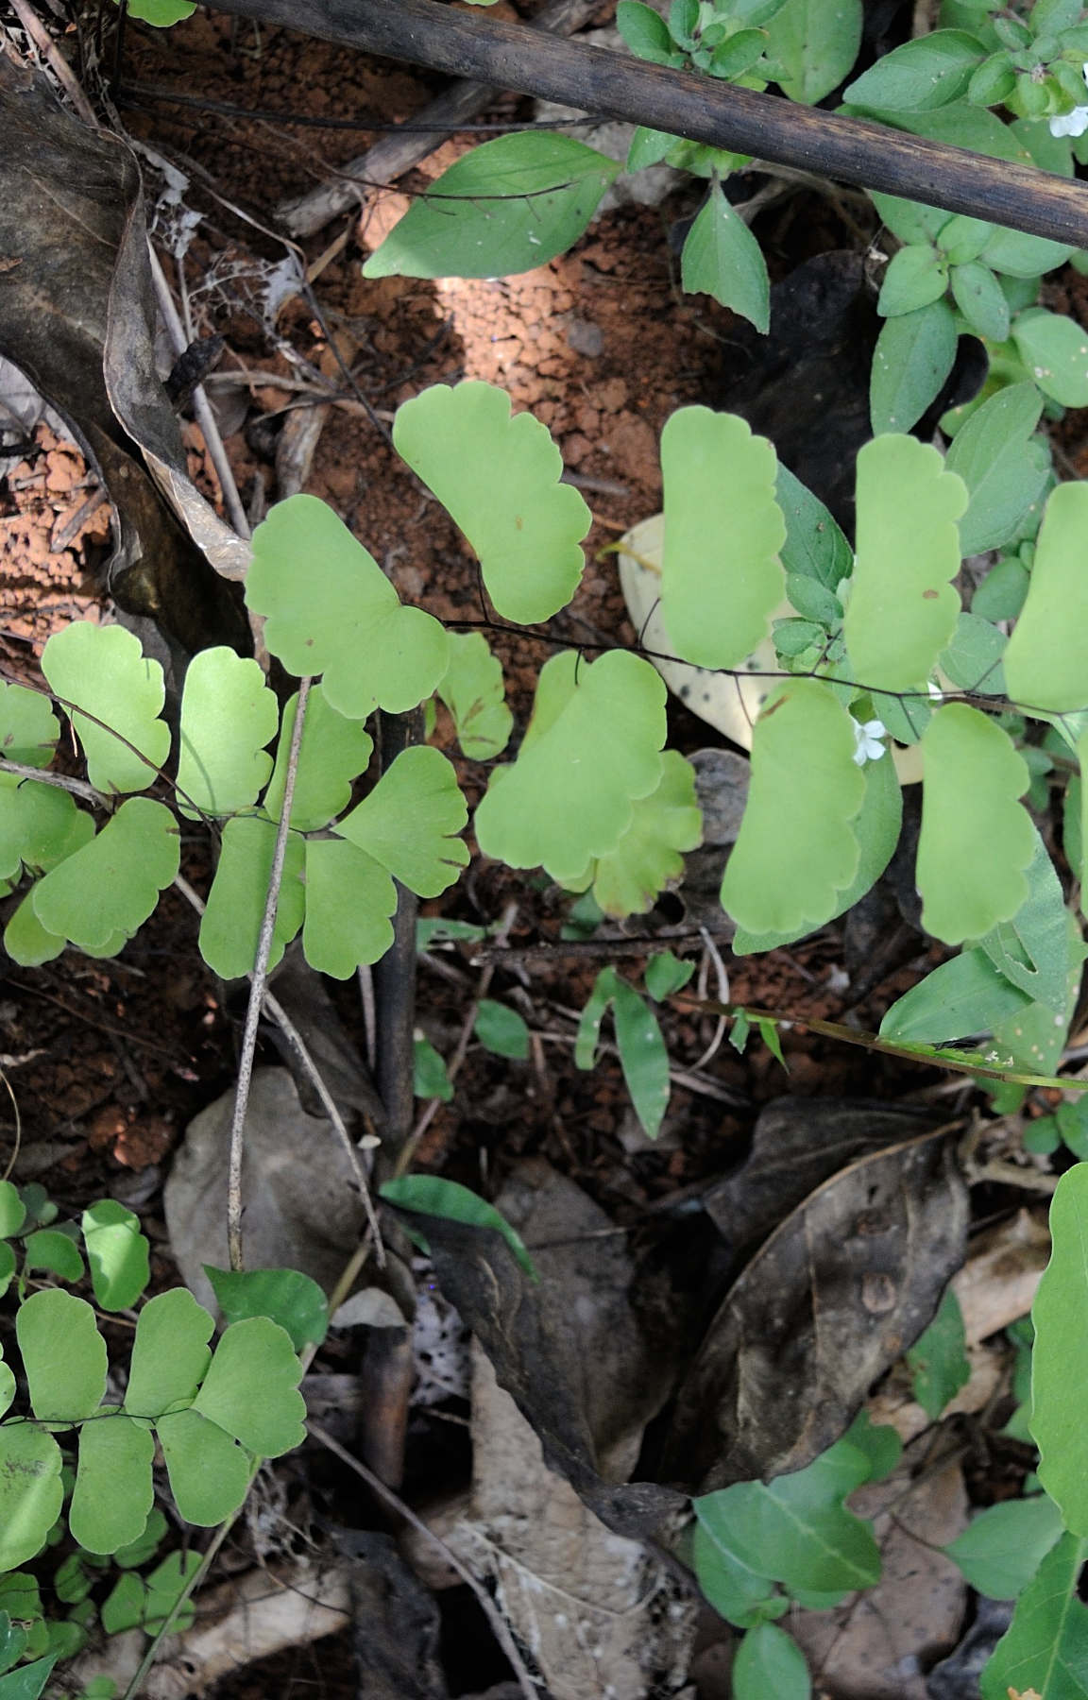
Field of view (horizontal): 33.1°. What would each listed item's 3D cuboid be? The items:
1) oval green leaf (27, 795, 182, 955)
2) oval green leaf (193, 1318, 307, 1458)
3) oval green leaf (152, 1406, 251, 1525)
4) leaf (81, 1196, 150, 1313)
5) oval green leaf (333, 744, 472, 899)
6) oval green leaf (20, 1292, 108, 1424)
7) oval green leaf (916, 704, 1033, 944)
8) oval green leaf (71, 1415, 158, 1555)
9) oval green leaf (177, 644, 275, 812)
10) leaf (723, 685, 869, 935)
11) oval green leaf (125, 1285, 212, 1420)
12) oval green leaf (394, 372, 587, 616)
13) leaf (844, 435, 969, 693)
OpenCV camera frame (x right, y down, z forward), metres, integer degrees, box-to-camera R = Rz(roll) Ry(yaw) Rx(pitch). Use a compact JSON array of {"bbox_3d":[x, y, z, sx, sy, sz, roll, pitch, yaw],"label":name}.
[{"bbox_3d":[-0.089,0.006,0.386,0.035,0.006,0.022,-44,82,0],"label":"oval green leaf"},{"bbox_3d":[-0.064,0.117,0.395,0.024,0.008,0.029,-12,82,-2],"label":"oval green leaf"},{"bbox_3d":[-0.073,0.134,0.400,0.018,0.008,0.026,-20,82,-3],"label":"oval green leaf"},{"bbox_3d":[-0.099,0.095,0.430,0.014,0.007,0.026,-9,77,-2],"label":"leaf"},{"bbox_3d":[-0.030,-0.006,0.386,0.029,0.005,0.032,2,81,-3],"label":"oval green leaf"},{"bbox_3d":[-0.106,0.112,0.406,0.020,0.005,0.028,-6,78,2],"label":"oval green leaf"},{"bbox_3d":[0.077,-0.005,0.331,0.020,0.006,0.043,-1,83,2],"label":"oval green leaf"},{"bbox_3d":[-0.094,0.138,0.400,0.017,0.008,0.029,5,81,1],"label":"oval green leaf"},{"bbox_3d":[-0.070,-0.026,0.405,0.022,0.007,0.039,2,77,0],"label":"oval green leaf"},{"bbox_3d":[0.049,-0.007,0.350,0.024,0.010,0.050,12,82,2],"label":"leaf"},{"bbox_3d":[-0.082,0.112,0.405,0.017,0.006,0.029,8,77,2],"label":"oval green leaf"},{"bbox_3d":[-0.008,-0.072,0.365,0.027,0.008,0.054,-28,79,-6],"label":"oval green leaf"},{"bbox_3d":[0.069,-0.054,0.345,0.022,0.010,0.050,5,81,1],"label":"leaf"}]

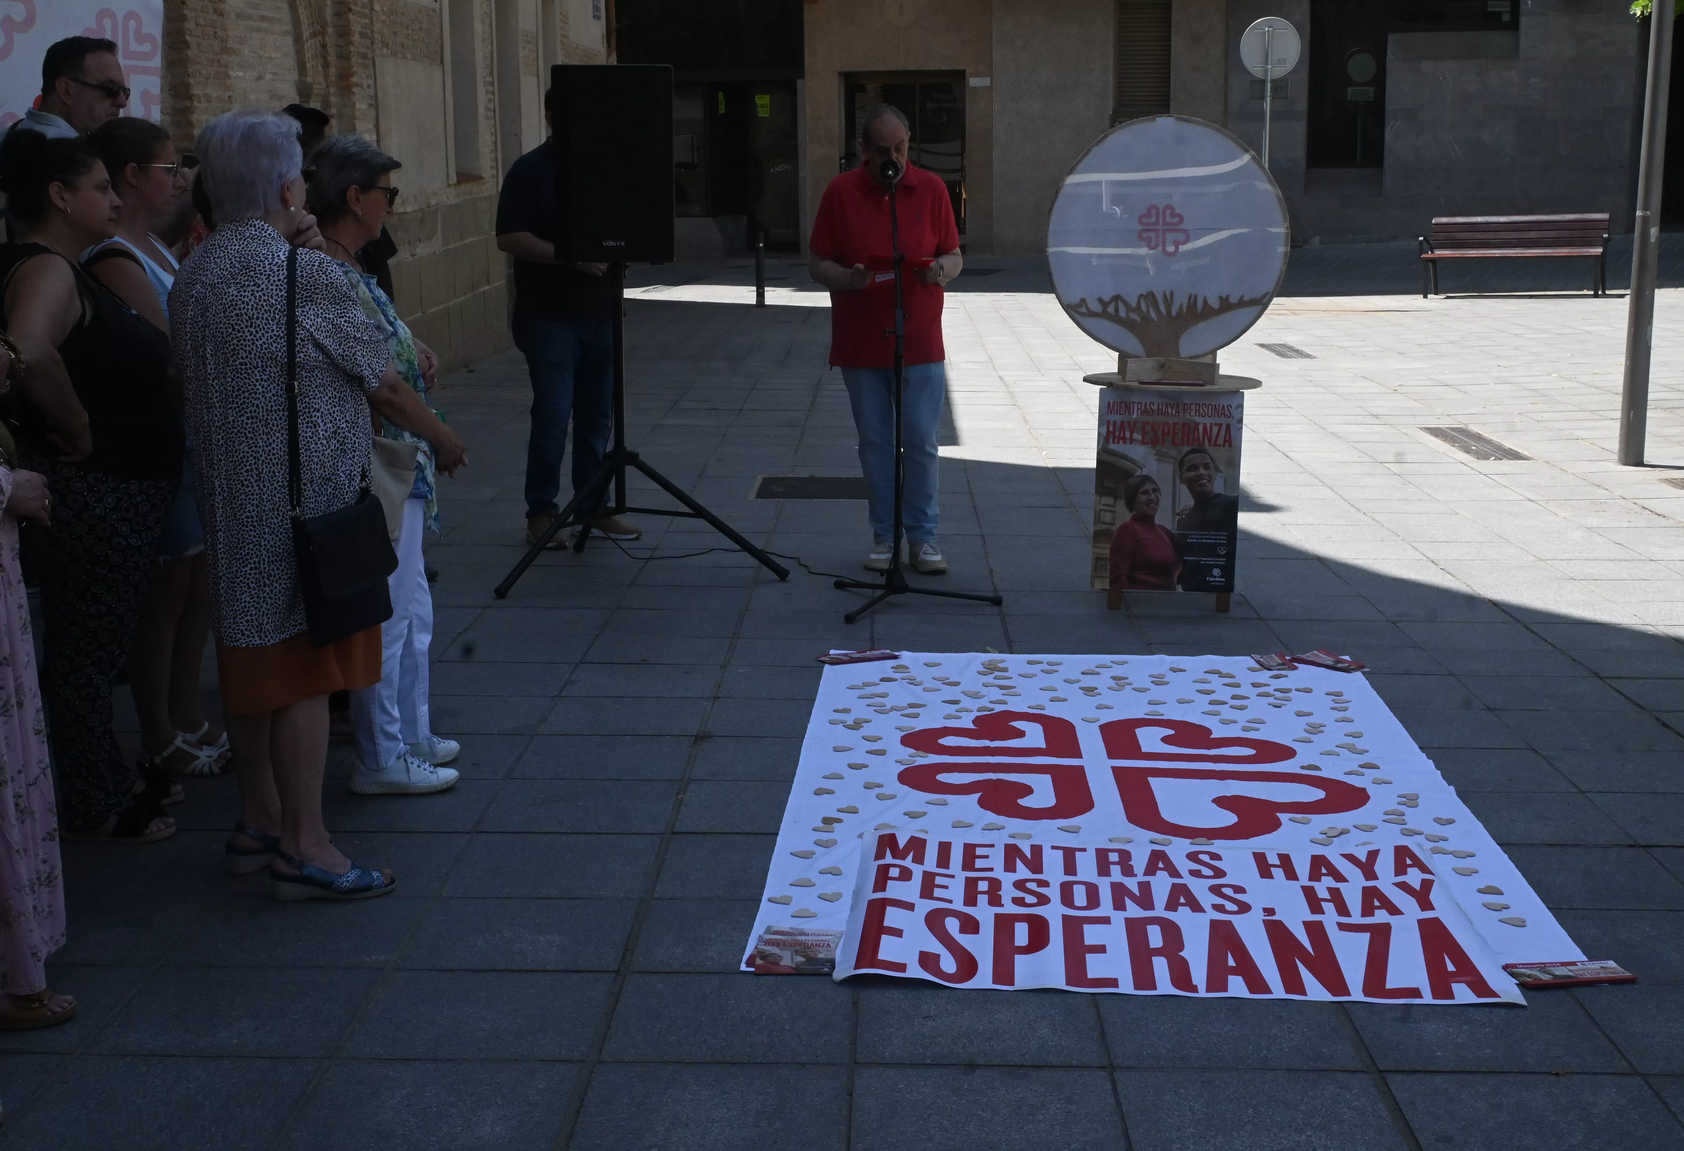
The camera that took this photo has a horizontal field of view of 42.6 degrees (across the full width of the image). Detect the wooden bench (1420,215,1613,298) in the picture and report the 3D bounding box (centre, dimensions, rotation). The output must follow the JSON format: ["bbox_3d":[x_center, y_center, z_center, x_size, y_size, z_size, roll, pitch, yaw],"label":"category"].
[{"bbox_3d":[7.223,-3.450,23.205,1.860,0.830,0.620,5,12,24],"label":"wooden bench"}]

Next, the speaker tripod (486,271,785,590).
[{"bbox_3d":[-0.670,-0.564,7.936,0.950,1.170,0.950,2,11,11],"label":"speaker tripod"}]

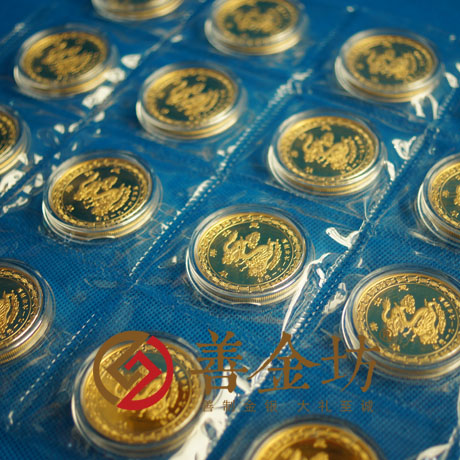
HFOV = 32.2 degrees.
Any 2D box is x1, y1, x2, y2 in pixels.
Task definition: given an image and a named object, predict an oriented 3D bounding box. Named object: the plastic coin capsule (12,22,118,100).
[{"bbox_3d":[-0.078,-0.080,0.378,0.045,0.007,0.045,-7,48,0],"label":"plastic coin capsule"}]

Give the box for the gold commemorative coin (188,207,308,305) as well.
[{"bbox_3d":[0.007,0.009,0.285,0.045,0.007,0.045,-4,44,0],"label":"gold commemorative coin"}]

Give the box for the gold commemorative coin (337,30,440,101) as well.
[{"bbox_3d":[0.073,-0.074,0.359,0.045,0.007,0.045,-4,48,0],"label":"gold commemorative coin"}]

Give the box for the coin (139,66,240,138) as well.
[{"bbox_3d":[-0.017,-0.057,0.350,0.045,0.007,0.045,-3,48,0],"label":"coin"}]

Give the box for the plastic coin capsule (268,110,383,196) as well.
[{"bbox_3d":[0.040,-0.031,0.323,0.045,0.007,0.045,-5,49,0],"label":"plastic coin capsule"}]

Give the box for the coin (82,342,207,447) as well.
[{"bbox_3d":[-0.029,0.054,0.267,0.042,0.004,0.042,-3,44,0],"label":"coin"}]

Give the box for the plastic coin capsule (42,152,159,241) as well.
[{"bbox_3d":[-0.050,-0.014,0.313,0.045,0.007,0.045,0,46,0],"label":"plastic coin capsule"}]

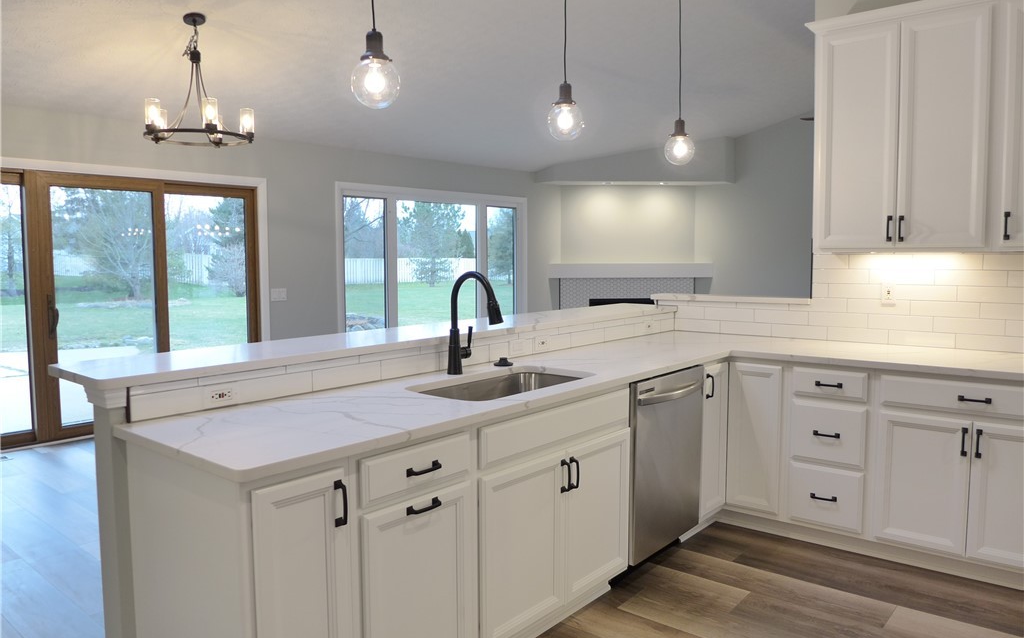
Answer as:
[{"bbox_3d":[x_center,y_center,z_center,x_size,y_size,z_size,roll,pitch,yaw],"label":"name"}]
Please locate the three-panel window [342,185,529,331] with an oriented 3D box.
[{"bbox_3d":[-0.811,-0.673,8.381,0.110,1.650,3.040,4,6,40],"label":"three-panel window"}]

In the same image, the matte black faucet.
[{"bbox_3d":[-0.123,0.014,2.771,0.285,0.405,0.124,4,6,40],"label":"matte black faucet"}]

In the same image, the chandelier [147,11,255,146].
[{"bbox_3d":[-1.963,-1.500,4.420,0.650,0.770,0.650,4,6,40],"label":"chandelier"}]

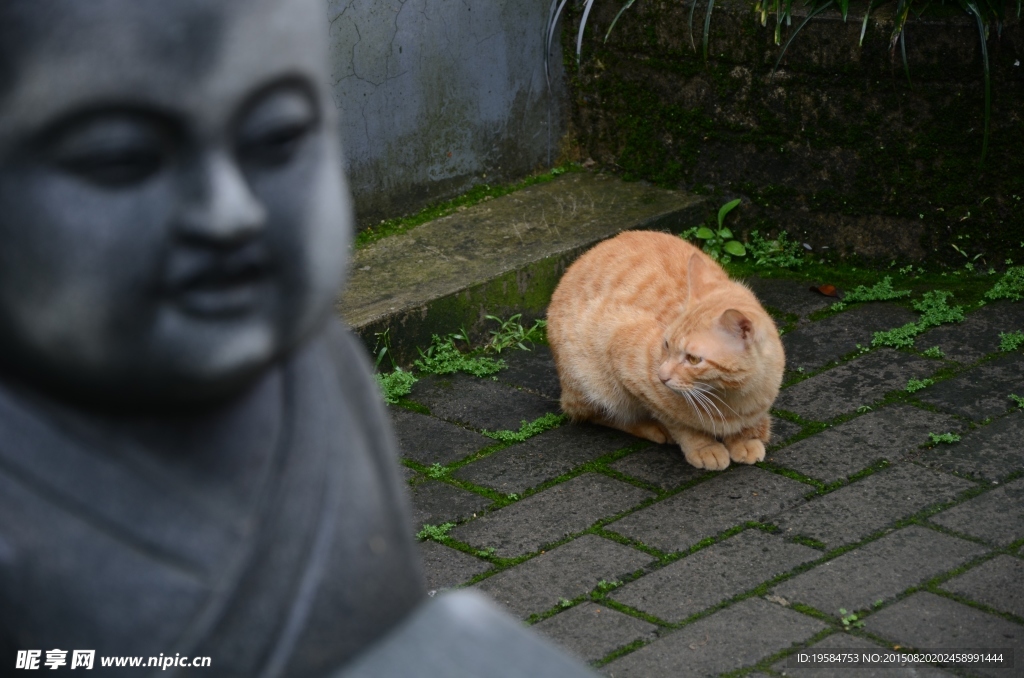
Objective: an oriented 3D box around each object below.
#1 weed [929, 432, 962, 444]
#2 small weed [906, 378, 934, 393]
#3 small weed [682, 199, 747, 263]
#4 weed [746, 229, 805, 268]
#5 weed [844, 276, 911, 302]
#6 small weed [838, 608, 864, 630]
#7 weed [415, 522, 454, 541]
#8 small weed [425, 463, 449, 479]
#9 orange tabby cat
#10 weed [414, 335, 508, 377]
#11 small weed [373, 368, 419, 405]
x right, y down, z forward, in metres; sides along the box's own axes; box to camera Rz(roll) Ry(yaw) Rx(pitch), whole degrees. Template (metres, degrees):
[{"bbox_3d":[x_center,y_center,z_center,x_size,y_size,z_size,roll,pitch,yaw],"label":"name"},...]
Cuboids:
[{"bbox_3d":[0.439,0.101,4.227,0.033,0.006,0.012,-4,22,0],"label":"weed"},{"bbox_3d":[0.425,0.049,4.355,0.030,0.008,0.014,-4,22,0],"label":"small weed"},{"bbox_3d":[0.230,-0.123,4.738,0.068,0.058,0.041,-4,22,0],"label":"small weed"},{"bbox_3d":[0.298,-0.102,4.715,0.061,0.028,0.042,-4,22,0],"label":"weed"},{"bbox_3d":[0.402,-0.055,4.601,0.072,0.014,0.030,-4,22,0],"label":"weed"},{"bbox_3d":[0.314,0.259,3.852,0.022,0.013,0.018,-4,22,0],"label":"small weed"},{"bbox_3d":[-0.075,0.189,4.088,0.037,0.009,0.016,-4,22,0],"label":"weed"},{"bbox_3d":[-0.076,0.133,4.224,0.024,0.009,0.015,-4,22,0],"label":"small weed"},{"bbox_3d":[0.150,-0.003,4.269,0.165,0.200,0.290,-17,26,-29],"label":"orange tabby cat"},{"bbox_3d":[-0.056,0.018,4.483,0.097,0.024,0.045,-4,22,0],"label":"weed"},{"bbox_3d":[-0.122,0.050,4.415,0.045,0.023,0.037,-4,22,0],"label":"small weed"}]

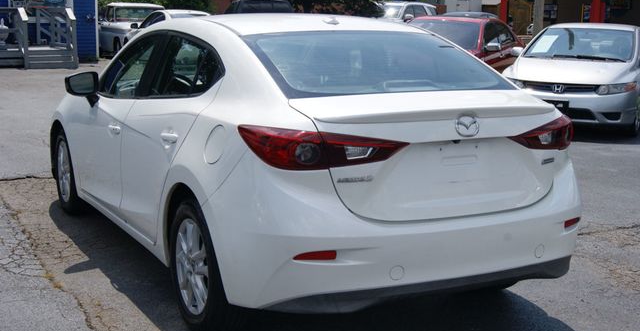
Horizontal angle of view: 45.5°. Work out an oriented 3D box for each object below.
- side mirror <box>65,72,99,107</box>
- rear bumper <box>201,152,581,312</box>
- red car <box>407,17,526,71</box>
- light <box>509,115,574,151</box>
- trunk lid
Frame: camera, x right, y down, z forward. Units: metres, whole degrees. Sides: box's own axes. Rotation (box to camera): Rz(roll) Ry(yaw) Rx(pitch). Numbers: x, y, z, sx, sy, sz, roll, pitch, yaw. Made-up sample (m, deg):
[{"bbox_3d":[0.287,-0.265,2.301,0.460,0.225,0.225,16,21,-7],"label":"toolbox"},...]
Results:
[{"bbox_3d":[-1.537,-0.483,4.898,0.215,0.200,0.160,-5,12,-29],"label":"side mirror"},{"bbox_3d":[0.448,0.203,3.373,1.790,0.660,0.780,-5,12,-29],"label":"rear bumper"},{"bbox_3d":[2.479,-1.980,14.000,1.850,1.460,4.800,6,11,28],"label":"red car"},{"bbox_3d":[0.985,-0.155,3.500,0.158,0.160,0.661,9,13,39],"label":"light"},{"bbox_3d":[0.513,-0.053,3.217,1.280,0.500,0.470,-5,12,-29],"label":"trunk lid"}]

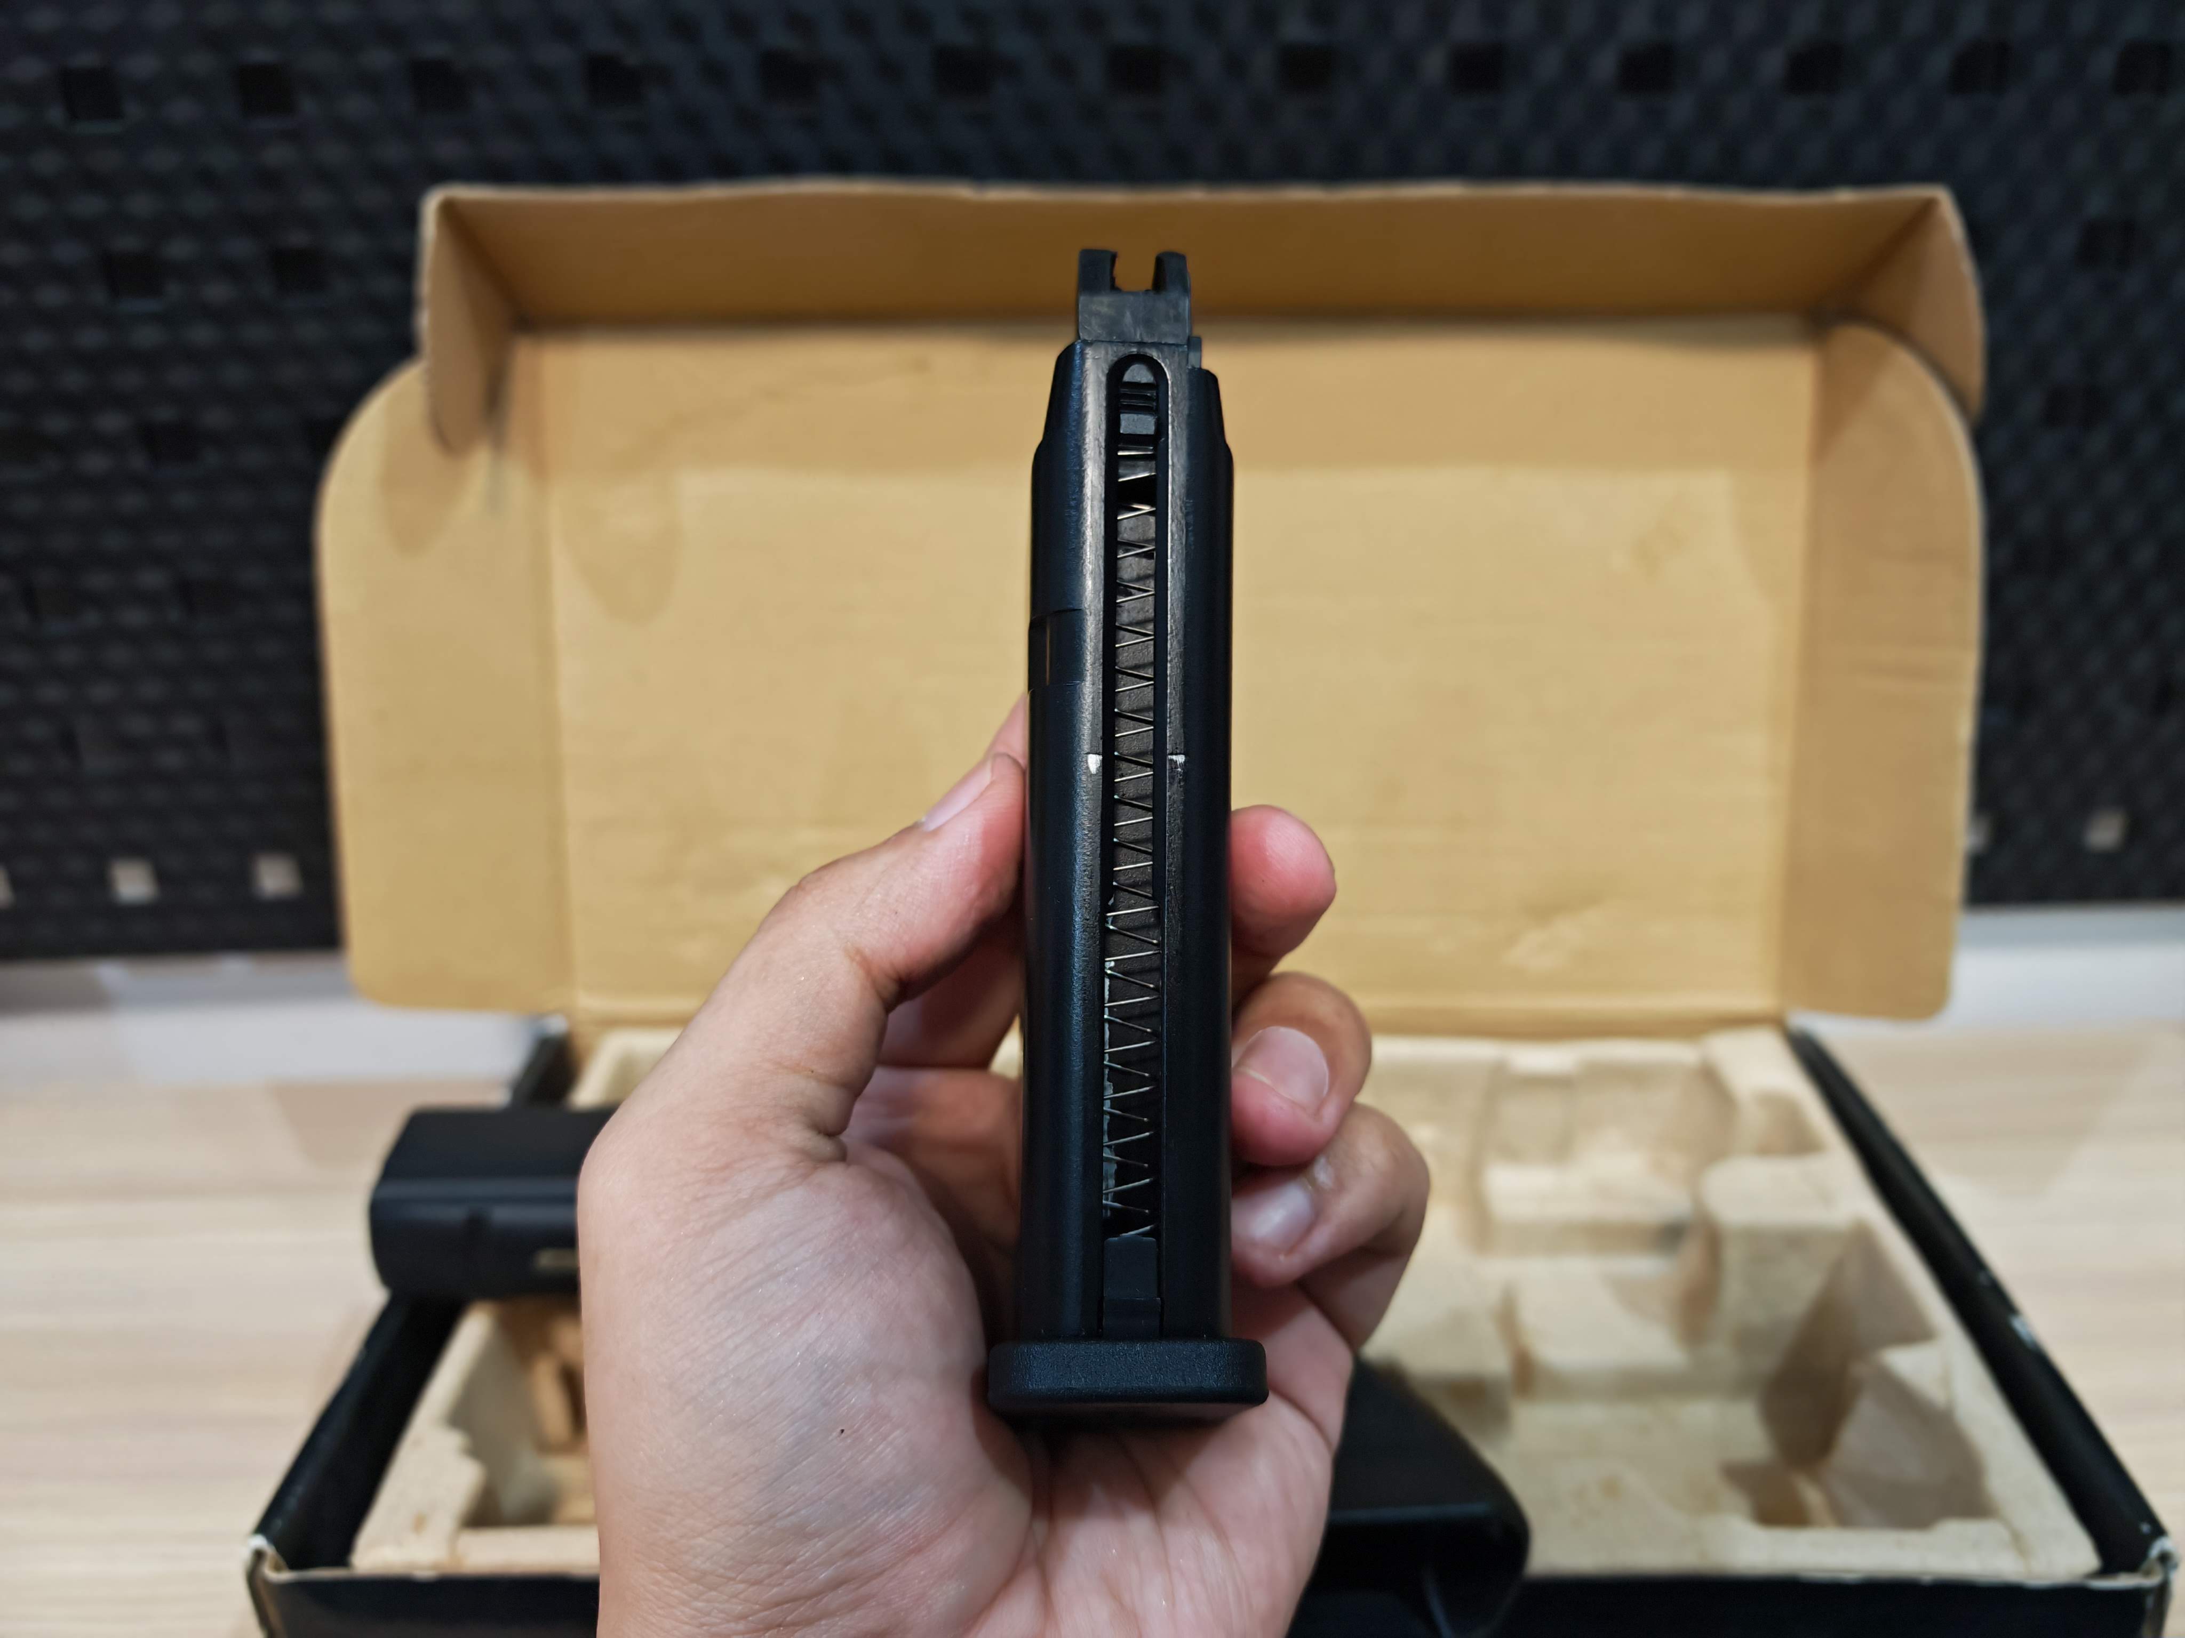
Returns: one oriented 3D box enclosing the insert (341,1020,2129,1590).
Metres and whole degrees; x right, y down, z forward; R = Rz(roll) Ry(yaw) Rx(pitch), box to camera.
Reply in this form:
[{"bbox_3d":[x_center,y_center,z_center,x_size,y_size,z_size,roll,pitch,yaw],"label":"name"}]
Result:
[{"bbox_3d":[0.021,0.107,0.320,0.284,0.046,0.149,-1,28,2],"label":"insert"}]

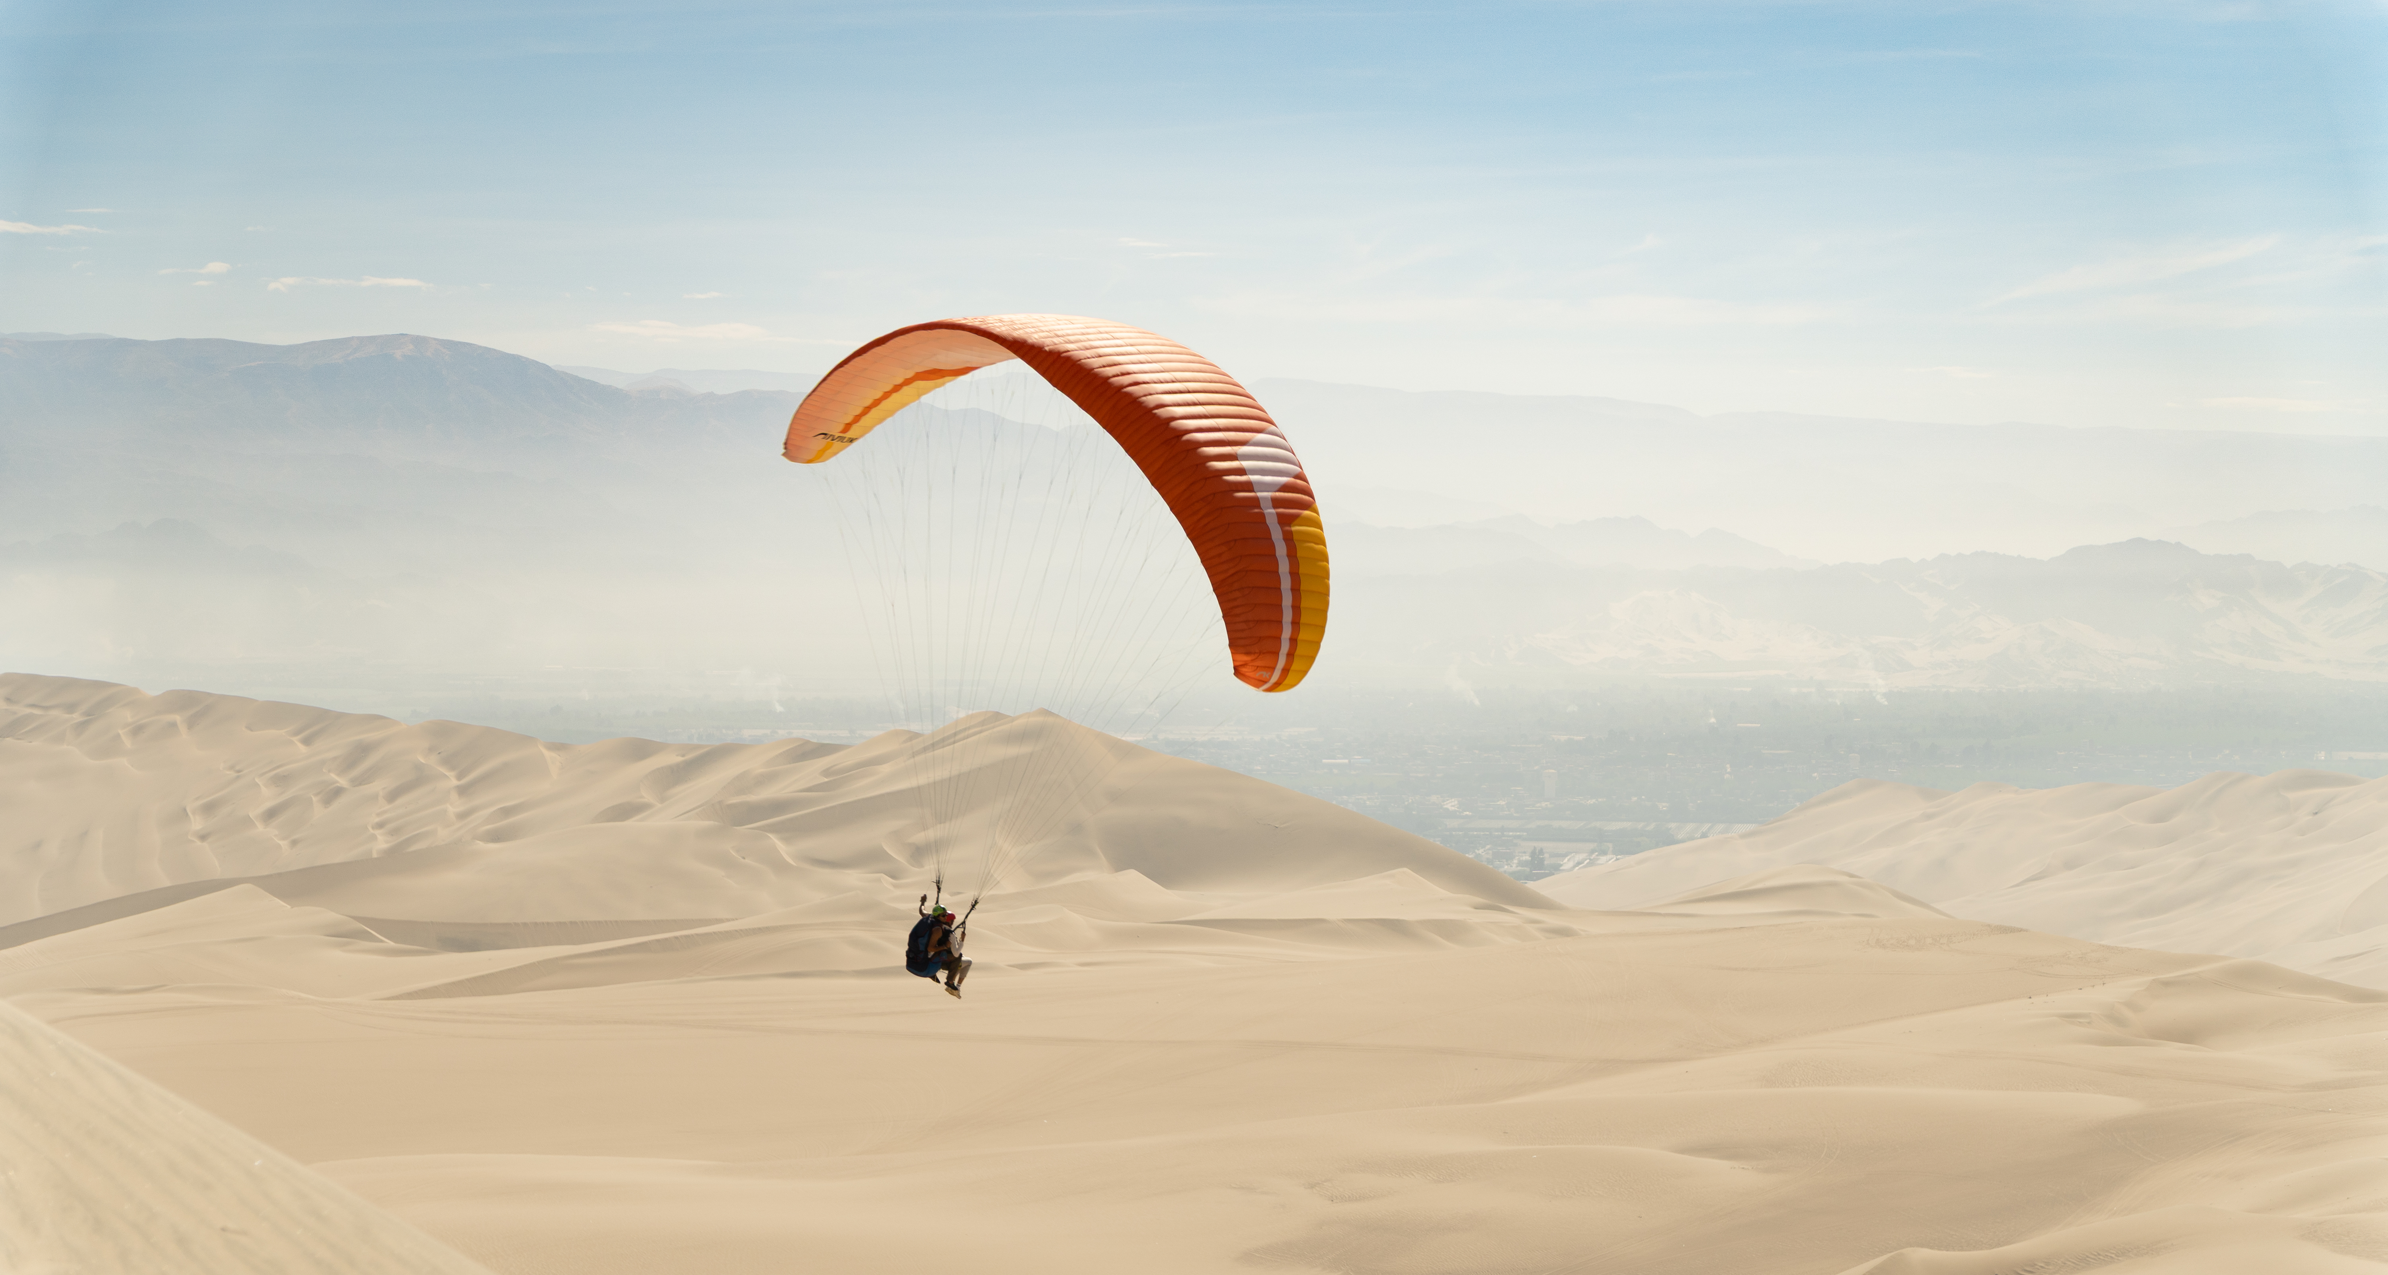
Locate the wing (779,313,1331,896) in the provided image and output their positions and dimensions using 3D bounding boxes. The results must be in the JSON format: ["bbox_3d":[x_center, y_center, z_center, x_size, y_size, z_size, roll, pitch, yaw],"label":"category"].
[{"bbox_3d":[-2.380,-0.400,76.000,3.400,9.300,12.000,-3,20,-41],"label":"wing"}]

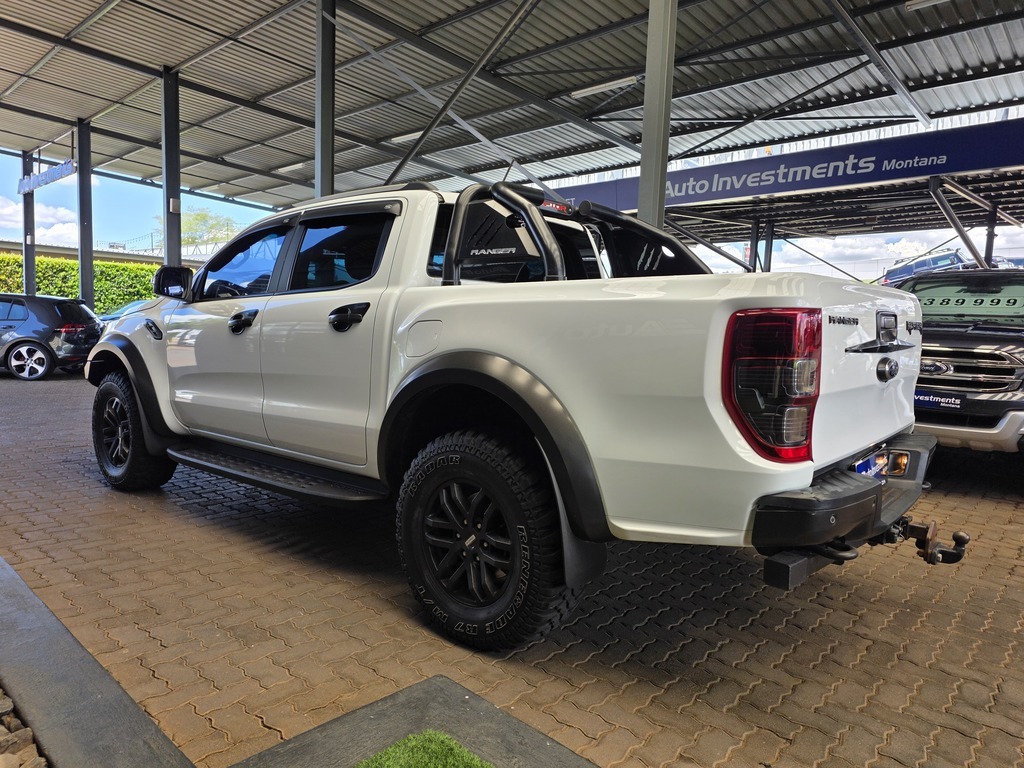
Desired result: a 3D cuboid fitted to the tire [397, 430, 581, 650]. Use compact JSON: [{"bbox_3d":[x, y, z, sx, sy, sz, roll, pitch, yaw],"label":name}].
[{"bbox_3d":[-0.096,0.583,2.618,0.792,0.792,0.270,6,6,39],"label":"tire"}]

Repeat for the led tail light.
[{"bbox_3d":[0.708,-0.002,1.869,0.220,0.410,0.145,6,6,39],"label":"led tail light"}]

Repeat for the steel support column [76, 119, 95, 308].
[{"bbox_3d":[-9.048,-2.970,14.463,0.131,5.172,0.185,7,7,43],"label":"steel support column"}]

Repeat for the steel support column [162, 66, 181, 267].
[{"bbox_3d":[-5.620,-2.572,11.276,0.131,5.172,0.185,7,7,43],"label":"steel support column"}]

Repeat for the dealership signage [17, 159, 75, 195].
[{"bbox_3d":[-10.906,-4.805,15.828,4.750,0.380,0.130,7,7,43],"label":"dealership signage"}]

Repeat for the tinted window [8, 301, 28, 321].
[{"bbox_3d":[-8.168,-1.215,11.257,0.298,0.305,0.070,1,5,-11],"label":"tinted window"}]

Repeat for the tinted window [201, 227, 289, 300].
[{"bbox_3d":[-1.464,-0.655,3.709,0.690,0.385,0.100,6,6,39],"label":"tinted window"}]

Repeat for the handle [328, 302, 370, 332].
[{"bbox_3d":[-0.676,-0.281,2.874,0.240,0.120,0.060,6,6,39],"label":"handle"}]

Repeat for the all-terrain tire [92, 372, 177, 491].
[{"bbox_3d":[-2.558,0.311,4.631,0.820,0.815,0.280,6,7,39],"label":"all-terrain tire"}]

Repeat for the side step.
[{"bbox_3d":[-1.265,0.484,3.548,1.930,0.100,0.215,6,7,39],"label":"side step"}]

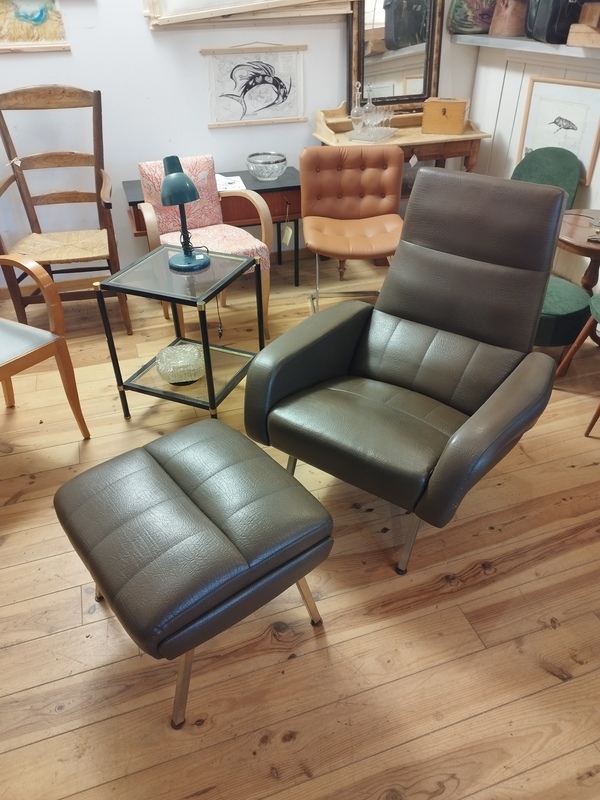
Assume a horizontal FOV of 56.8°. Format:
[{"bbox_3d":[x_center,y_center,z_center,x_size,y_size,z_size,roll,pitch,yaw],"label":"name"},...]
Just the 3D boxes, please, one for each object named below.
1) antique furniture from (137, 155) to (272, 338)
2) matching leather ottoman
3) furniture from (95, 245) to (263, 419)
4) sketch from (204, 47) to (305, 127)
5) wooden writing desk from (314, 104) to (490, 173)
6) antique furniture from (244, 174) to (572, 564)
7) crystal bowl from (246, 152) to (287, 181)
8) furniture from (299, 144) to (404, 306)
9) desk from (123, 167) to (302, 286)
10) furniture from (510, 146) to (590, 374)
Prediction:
[{"bbox_3d":[-0.490,-0.713,2.725,0.570,0.805,0.600,-17,39,-22],"label":"antique furniture"},{"bbox_3d":[-0.269,0.416,1.438,0.500,0.458,0.530,-25,42,-30],"label":"matching leather ottoman"},{"bbox_3d":[-0.441,-0.247,2.248,0.448,0.600,0.460,13,38,18],"label":"furniture"},{"bbox_3d":[-0.233,-1.720,3.071,0.580,0.374,0.020,-12,37,-15],"label":"sketch"},{"bbox_3d":[0.600,-1.315,3.431,0.980,0.945,0.450,-12,37,-15],"label":"wooden writing desk"},{"bbox_3d":[0.366,-0.137,1.787,0.780,0.940,0.940,22,41,29],"label":"antique furniture"},{"bbox_3d":[-0.189,-1.316,3.132,0.226,0.115,0.226,0,35,0],"label":"crystal bowl"},{"bbox_3d":[0.290,-0.852,2.920,0.560,0.790,0.570,-3,36,-3],"label":"furniture"},{"bbox_3d":[-0.458,-0.960,3.251,0.985,0.597,0.440,-12,37,-15],"label":"desk"},{"bbox_3d":[1.023,-0.547,2.394,0.460,0.890,0.580,-3,36,-3],"label":"furniture"}]

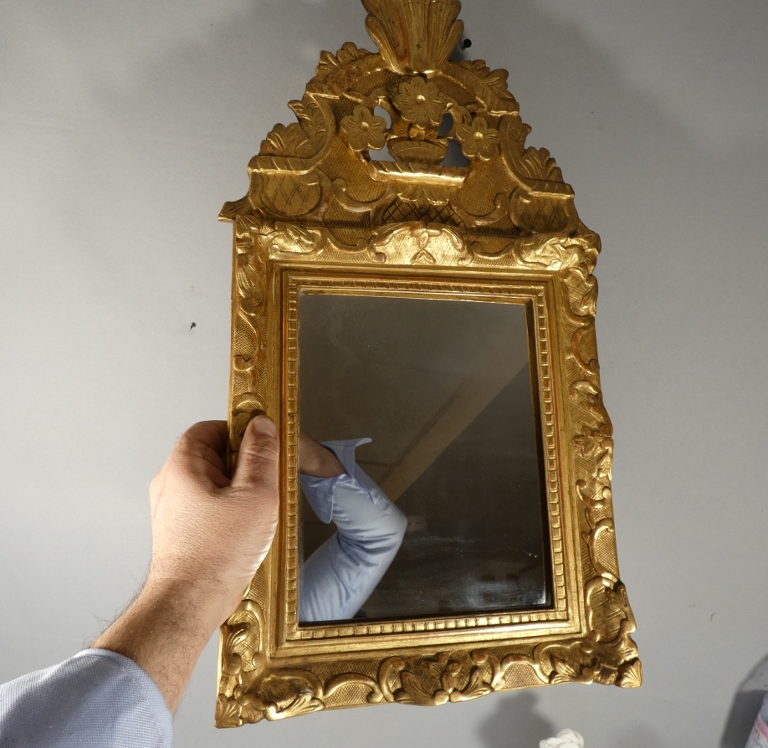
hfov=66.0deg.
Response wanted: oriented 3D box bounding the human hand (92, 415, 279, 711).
[{"bbox_3d":[-0.123,0.115,0.383,0.090,0.180,0.112,23,-22,-20],"label":"human hand"}]

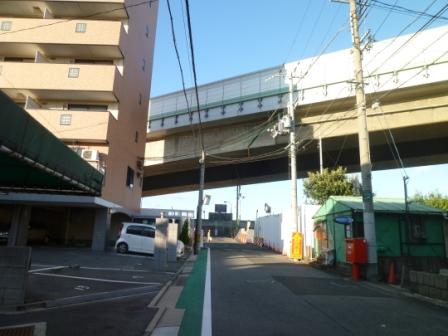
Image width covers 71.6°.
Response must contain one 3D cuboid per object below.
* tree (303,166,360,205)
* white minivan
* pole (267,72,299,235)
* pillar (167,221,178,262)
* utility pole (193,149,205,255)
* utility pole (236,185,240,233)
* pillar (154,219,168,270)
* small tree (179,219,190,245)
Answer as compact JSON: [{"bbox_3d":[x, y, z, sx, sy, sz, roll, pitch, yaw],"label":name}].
[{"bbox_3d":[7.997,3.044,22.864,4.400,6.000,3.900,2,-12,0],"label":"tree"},{"bbox_3d":[-3.850,3.840,16.450,3.450,1.620,1.500,-2,-13,17],"label":"white minivan"},{"bbox_3d":[3.946,-0.554,20.078,1.900,12.379,0.900,2,-12,0],"label":"pole"},{"bbox_3d":[-2.249,3.307,13.797,0.360,1.706,0.360,2,-12,0],"label":"pillar"},{"bbox_3d":[-1.608,2.069,19.902,0.360,6.752,0.330,2,-12,0],"label":"utility pole"},{"bbox_3d":[2.695,7.380,58.167,0.420,11.005,0.420,2,-12,0],"label":"utility pole"},{"bbox_3d":[-2.140,2.653,10.793,0.360,1.765,0.360,2,-12,0],"label":"pillar"},{"bbox_3d":[-2.544,4.265,20.309,0.580,1.800,0.580,2,-12,0],"label":"small tree"}]

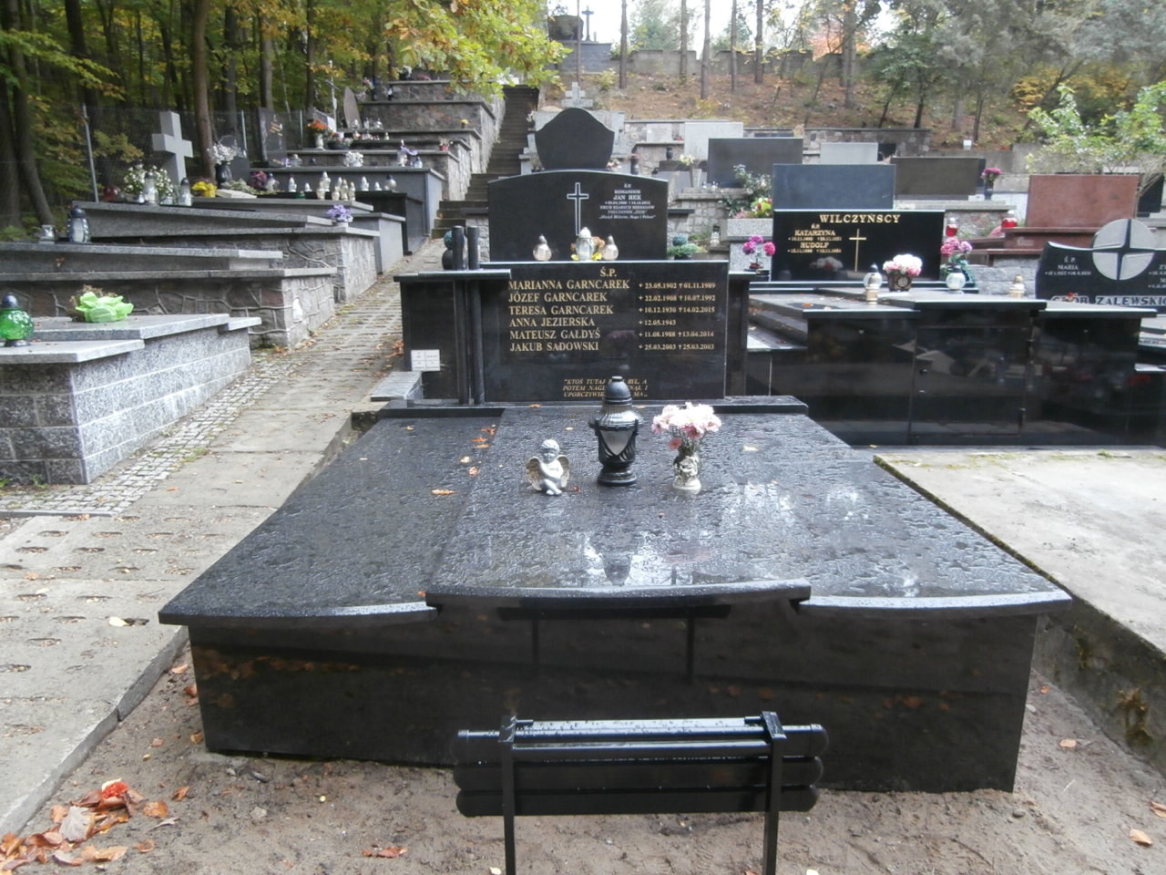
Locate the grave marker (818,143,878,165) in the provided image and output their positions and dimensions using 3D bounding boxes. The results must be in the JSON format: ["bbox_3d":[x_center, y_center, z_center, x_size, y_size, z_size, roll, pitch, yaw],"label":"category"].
[{"bbox_3d":[4.086,-4.338,12.439,0.900,0.420,0.120,-1,13,-1],"label":"grave marker"}]

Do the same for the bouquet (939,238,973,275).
[{"bbox_3d":[2.823,-1.350,6.102,0.250,0.309,0.220,-1,13,-1],"label":"bouquet"}]

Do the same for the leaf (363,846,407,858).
[{"bbox_3d":[-0.479,1.007,1.965,0.105,0.020,0.050,-1,13,-1],"label":"leaf"}]

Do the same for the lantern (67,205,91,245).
[{"bbox_3d":[-4.413,-1.858,7.062,0.185,0.345,0.185,-1,13,-1],"label":"lantern"}]

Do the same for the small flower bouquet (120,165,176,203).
[{"bbox_3d":[-4.885,-2.849,9.080,0.530,0.430,0.470,-5,14,-18],"label":"small flower bouquet"}]

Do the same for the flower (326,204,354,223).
[{"bbox_3d":[-2.755,-2.514,9.106,0.290,0.220,0.280,-1,13,-1],"label":"flower"}]

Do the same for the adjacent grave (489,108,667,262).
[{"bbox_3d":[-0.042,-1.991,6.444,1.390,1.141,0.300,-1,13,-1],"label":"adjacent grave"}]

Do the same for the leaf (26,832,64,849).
[{"bbox_3d":[-1.325,0.988,1.991,0.088,0.022,0.050,-1,13,-1],"label":"leaf"}]

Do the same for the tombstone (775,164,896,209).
[{"bbox_3d":[2.339,-2.288,7.534,1.120,0.530,0.100,-1,13,-1],"label":"tombstone"}]

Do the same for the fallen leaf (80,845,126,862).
[{"bbox_3d":[-1.126,0.977,1.899,0.112,0.025,0.060,-1,13,-1],"label":"fallen leaf"}]

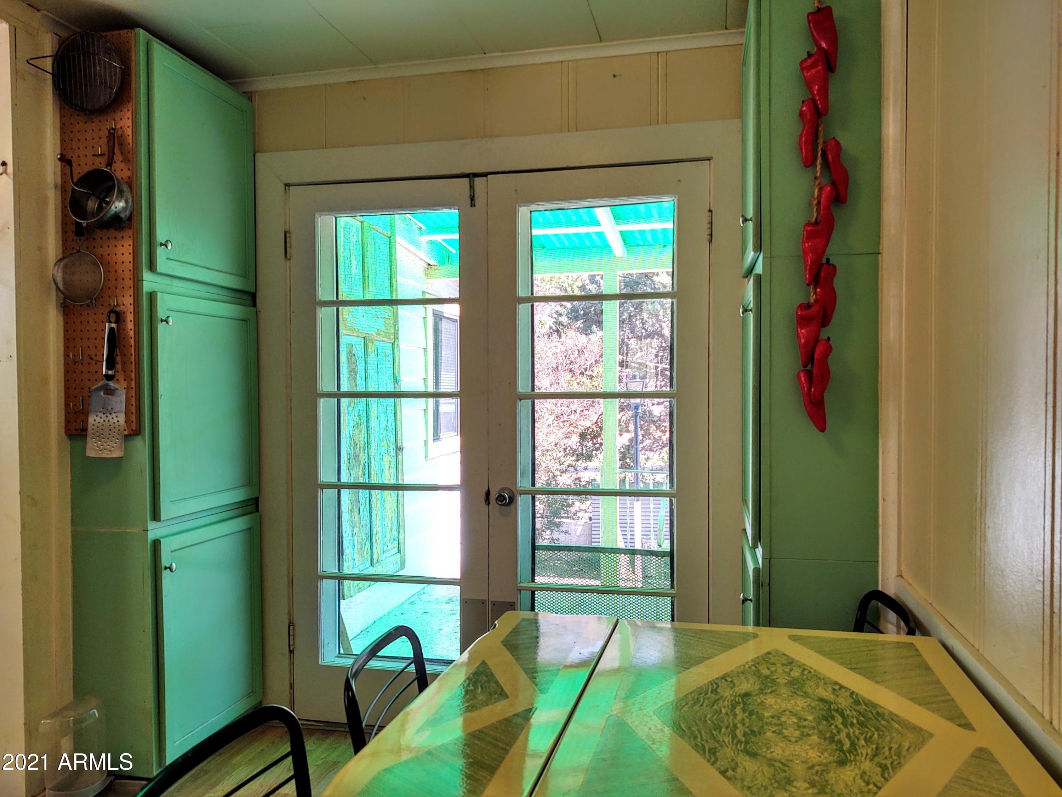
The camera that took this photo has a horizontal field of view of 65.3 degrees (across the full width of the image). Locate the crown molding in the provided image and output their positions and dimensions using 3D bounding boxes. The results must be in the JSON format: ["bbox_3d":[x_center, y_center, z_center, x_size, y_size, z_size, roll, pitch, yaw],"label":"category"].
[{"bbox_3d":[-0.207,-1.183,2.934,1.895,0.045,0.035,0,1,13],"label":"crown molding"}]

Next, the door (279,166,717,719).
[{"bbox_3d":[-0.146,0.210,2.983,1.548,2.018,0.050,0,1,13],"label":"door"}]

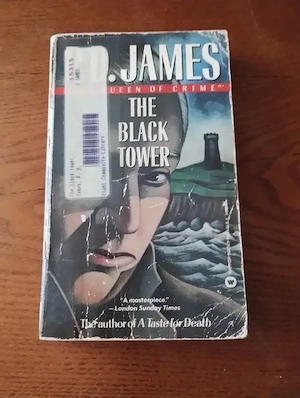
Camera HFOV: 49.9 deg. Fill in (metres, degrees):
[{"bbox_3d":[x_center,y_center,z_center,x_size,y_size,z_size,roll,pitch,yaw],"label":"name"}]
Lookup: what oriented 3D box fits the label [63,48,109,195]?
[{"bbox_3d":[-0.036,-0.045,0.185,0.025,0.002,0.092,-1,81,1],"label":"label"}]

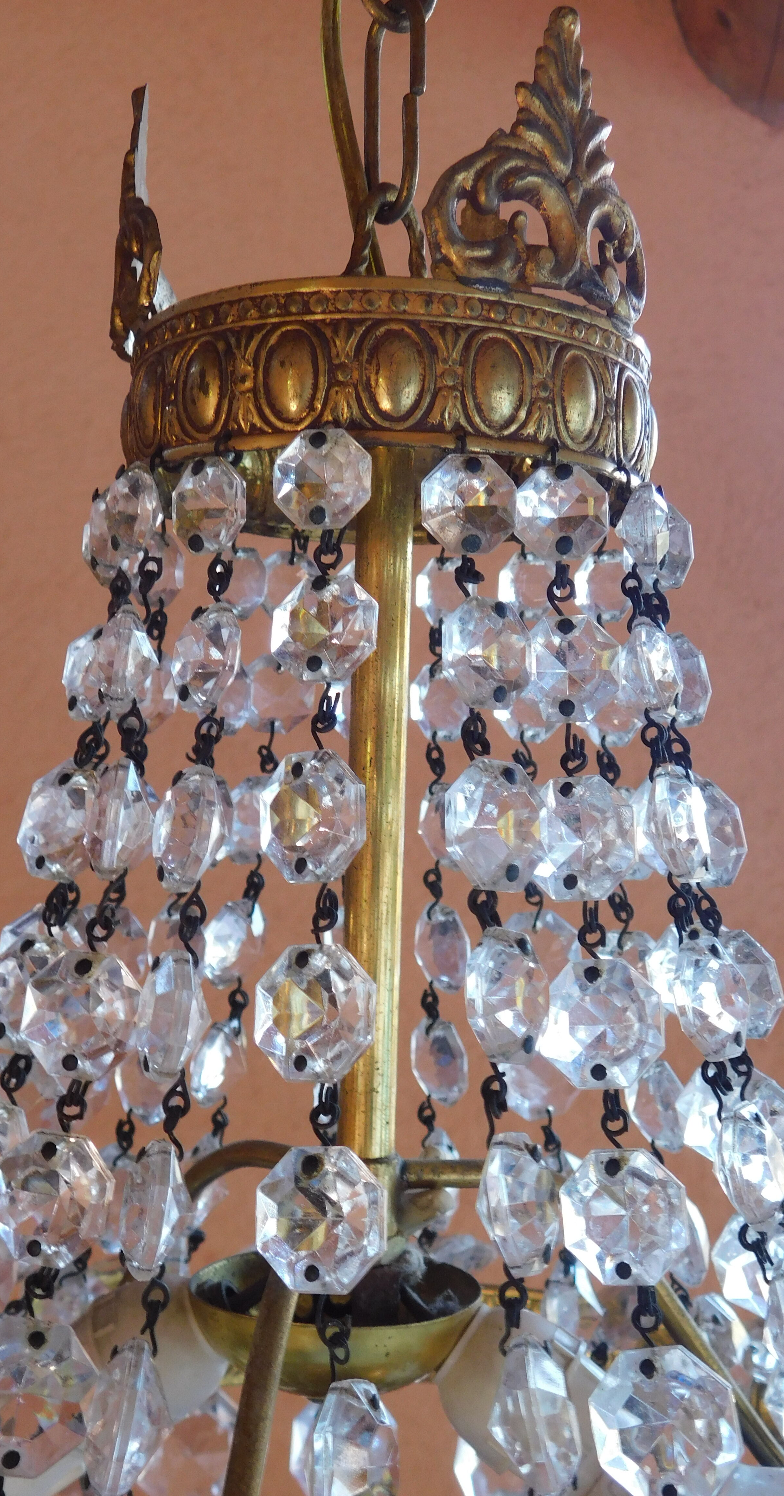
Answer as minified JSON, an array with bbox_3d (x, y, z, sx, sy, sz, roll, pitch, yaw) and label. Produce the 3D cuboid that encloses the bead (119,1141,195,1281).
[{"bbox_3d":[-0.032,0.063,0.212,0.010,0.018,0.018,8,-13,-9],"label":"bead"}]

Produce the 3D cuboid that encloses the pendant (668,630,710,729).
[{"bbox_3d":[0.046,-0.011,0.256,0.007,0.015,0.015,-4,-4,-41],"label":"pendant"}]

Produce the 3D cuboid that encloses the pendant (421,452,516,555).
[{"bbox_3d":[0.011,-0.035,0.225,0.015,0.015,0.008,1,-5,-14],"label":"pendant"}]

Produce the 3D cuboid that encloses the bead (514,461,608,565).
[{"bbox_3d":[0.025,-0.034,0.227,0.015,0.015,0.008,0,-5,-8],"label":"bead"}]

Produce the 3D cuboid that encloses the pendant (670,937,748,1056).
[{"bbox_3d":[0.050,0.039,0.243,0.018,0.018,0.009,-5,-8,-40],"label":"pendant"}]

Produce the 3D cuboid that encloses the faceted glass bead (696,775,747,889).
[{"bbox_3d":[0.052,0.014,0.256,0.009,0.017,0.017,-7,-4,-27],"label":"faceted glass bead"}]

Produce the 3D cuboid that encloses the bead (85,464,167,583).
[{"bbox_3d":[-0.043,-0.037,0.252,0.015,0.015,0.007,11,9,34],"label":"bead"}]

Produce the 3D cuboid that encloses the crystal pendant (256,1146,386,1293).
[{"bbox_3d":[-0.009,0.062,0.203,0.018,0.018,0.010,-7,-15,24],"label":"crystal pendant"}]

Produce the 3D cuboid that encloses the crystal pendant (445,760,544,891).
[{"bbox_3d":[0.014,0.011,0.219,0.017,0.018,0.010,10,-16,-43],"label":"crystal pendant"}]

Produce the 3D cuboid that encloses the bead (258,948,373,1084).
[{"bbox_3d":[-0.010,0.036,0.212,0.019,0.019,0.009,-4,-11,29],"label":"bead"}]

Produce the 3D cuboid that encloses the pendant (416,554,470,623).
[{"bbox_3d":[0.012,-0.033,0.326,0.015,0.015,0.007,2,6,24],"label":"pendant"}]

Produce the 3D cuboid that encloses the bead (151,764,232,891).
[{"bbox_3d":[-0.029,0.011,0.225,0.009,0.018,0.018,12,-5,-35],"label":"bead"}]

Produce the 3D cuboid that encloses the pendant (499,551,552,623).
[{"bbox_3d":[0.028,-0.033,0.318,0.015,0.015,0.007,4,7,35],"label":"pendant"}]

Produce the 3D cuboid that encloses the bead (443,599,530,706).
[{"bbox_3d":[0.013,-0.013,0.219,0.015,0.015,0.007,6,-9,-36],"label":"bead"}]

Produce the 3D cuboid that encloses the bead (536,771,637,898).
[{"bbox_3d":[0.027,0.013,0.220,0.009,0.017,0.017,4,-11,-39],"label":"bead"}]

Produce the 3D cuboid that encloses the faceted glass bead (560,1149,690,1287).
[{"bbox_3d":[0.032,0.065,0.216,0.018,0.018,0.010,-10,-13,26],"label":"faceted glass bead"}]

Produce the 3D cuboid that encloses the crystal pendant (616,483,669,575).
[{"bbox_3d":[0.041,-0.036,0.254,0.008,0.014,0.014,-3,-3,24],"label":"crystal pendant"}]

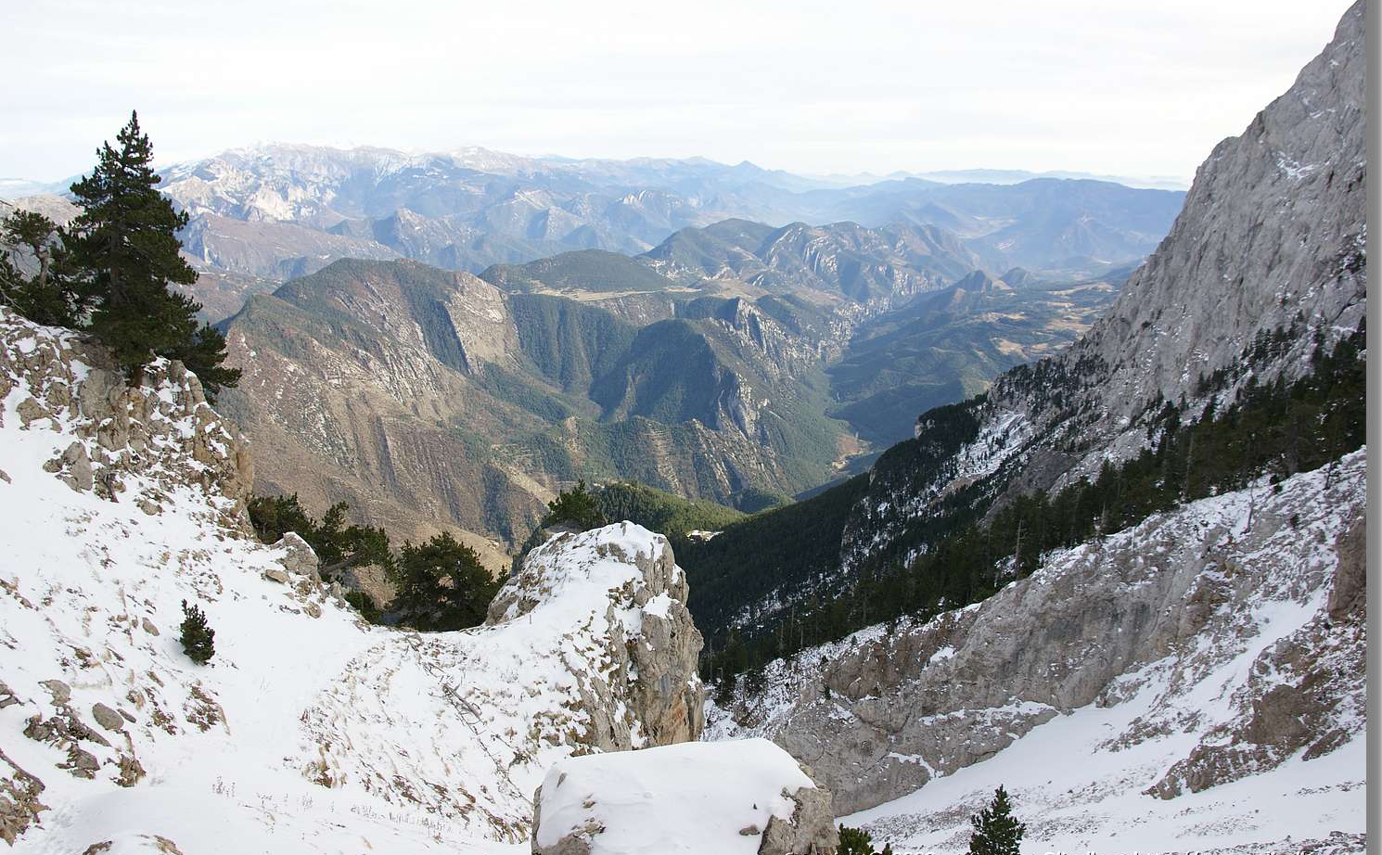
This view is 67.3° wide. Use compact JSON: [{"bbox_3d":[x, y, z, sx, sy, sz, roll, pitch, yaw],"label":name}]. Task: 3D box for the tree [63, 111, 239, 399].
[{"bbox_3d":[-14.116,-4.443,27.000,4.468,7.245,4.021,0,14,0],"label":"tree"}]

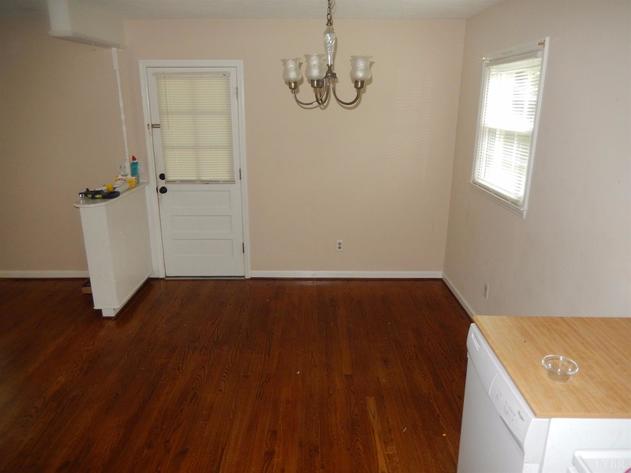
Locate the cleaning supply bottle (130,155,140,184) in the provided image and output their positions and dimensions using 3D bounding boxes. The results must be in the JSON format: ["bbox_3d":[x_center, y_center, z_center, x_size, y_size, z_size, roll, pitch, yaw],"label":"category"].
[{"bbox_3d":[-1.697,-0.621,4.282,0.075,0.283,0.063,0,16,0],"label":"cleaning supply bottle"}]

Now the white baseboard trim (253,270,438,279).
[{"bbox_3d":[0.323,0.395,4.649,1.983,0.085,0.016,0,16,0],"label":"white baseboard trim"}]

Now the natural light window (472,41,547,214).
[{"bbox_3d":[1.316,-0.758,3.194,0.050,0.910,0.930,0,16,0],"label":"natural light window"}]

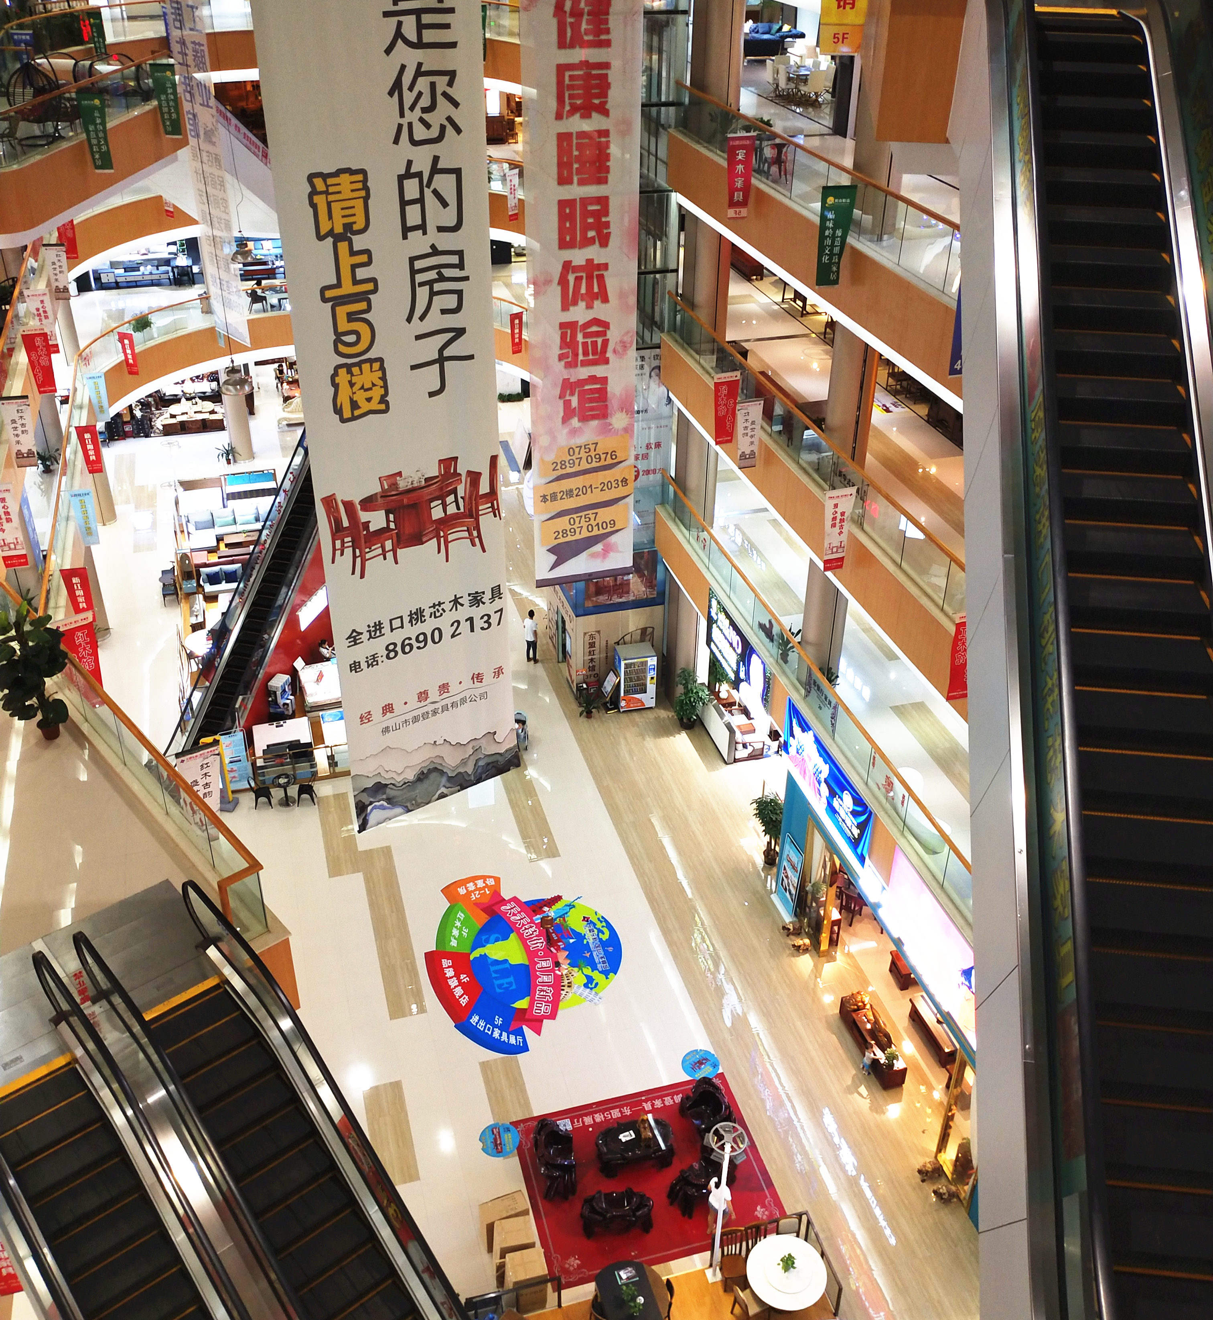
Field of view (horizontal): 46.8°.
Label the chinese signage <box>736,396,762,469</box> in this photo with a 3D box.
[{"bbox_3d":[3.026,-4.757,29.732,0.550,1.550,0.040,-8,32,-13],"label":"chinese signage"}]

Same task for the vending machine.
[{"bbox_3d":[0.825,0.469,40.781,1.060,1.820,0.830,-8,32,-13],"label":"vending machine"}]

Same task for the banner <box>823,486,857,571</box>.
[{"bbox_3d":[4.229,-2.338,25.486,0.610,1.640,0.060,-8,32,-13],"label":"banner"}]

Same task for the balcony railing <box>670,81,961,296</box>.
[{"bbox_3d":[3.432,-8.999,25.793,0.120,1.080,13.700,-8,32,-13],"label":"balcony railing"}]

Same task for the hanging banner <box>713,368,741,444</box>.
[{"bbox_3d":[2.621,-5.402,30.389,0.610,1.620,0.060,-8,32,-13],"label":"hanging banner"}]

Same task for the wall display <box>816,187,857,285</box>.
[{"bbox_3d":[3.917,-7.281,24.116,0.620,1.680,0.040,-8,32,-13],"label":"wall display"}]

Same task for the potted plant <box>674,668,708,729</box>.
[{"bbox_3d":[2.308,1.043,38.800,0.950,1.800,0.970,0,31,0],"label":"potted plant"}]

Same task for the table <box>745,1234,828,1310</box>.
[{"bbox_3d":[3.114,10.891,24.413,1.420,0.780,1.420,0,31,0],"label":"table"}]

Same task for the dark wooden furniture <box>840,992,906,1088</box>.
[{"bbox_3d":[5.497,7.782,28.836,0.530,0.640,2.220,-8,32,-13],"label":"dark wooden furniture"}]

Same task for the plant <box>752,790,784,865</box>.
[{"bbox_3d":[4.016,4.050,33.702,0.950,1.950,0.950,0,31,0],"label":"plant"}]

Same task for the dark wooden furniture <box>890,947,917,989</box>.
[{"bbox_3d":[6.481,6.771,30.622,0.420,0.500,0.720,-8,32,-13],"label":"dark wooden furniture"}]

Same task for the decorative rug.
[{"bbox_3d":[0.768,9.879,26.961,4.550,0.015,3.880,-8,32,-13],"label":"decorative rug"}]

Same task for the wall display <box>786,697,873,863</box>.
[{"bbox_3d":[4.422,2.425,28.507,0.120,1.420,4.170,-8,32,-13],"label":"wall display"}]

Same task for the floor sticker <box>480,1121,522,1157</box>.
[{"bbox_3d":[-2.090,9.446,27.645,0.820,0.010,0.820,0,31,0],"label":"floor sticker"}]

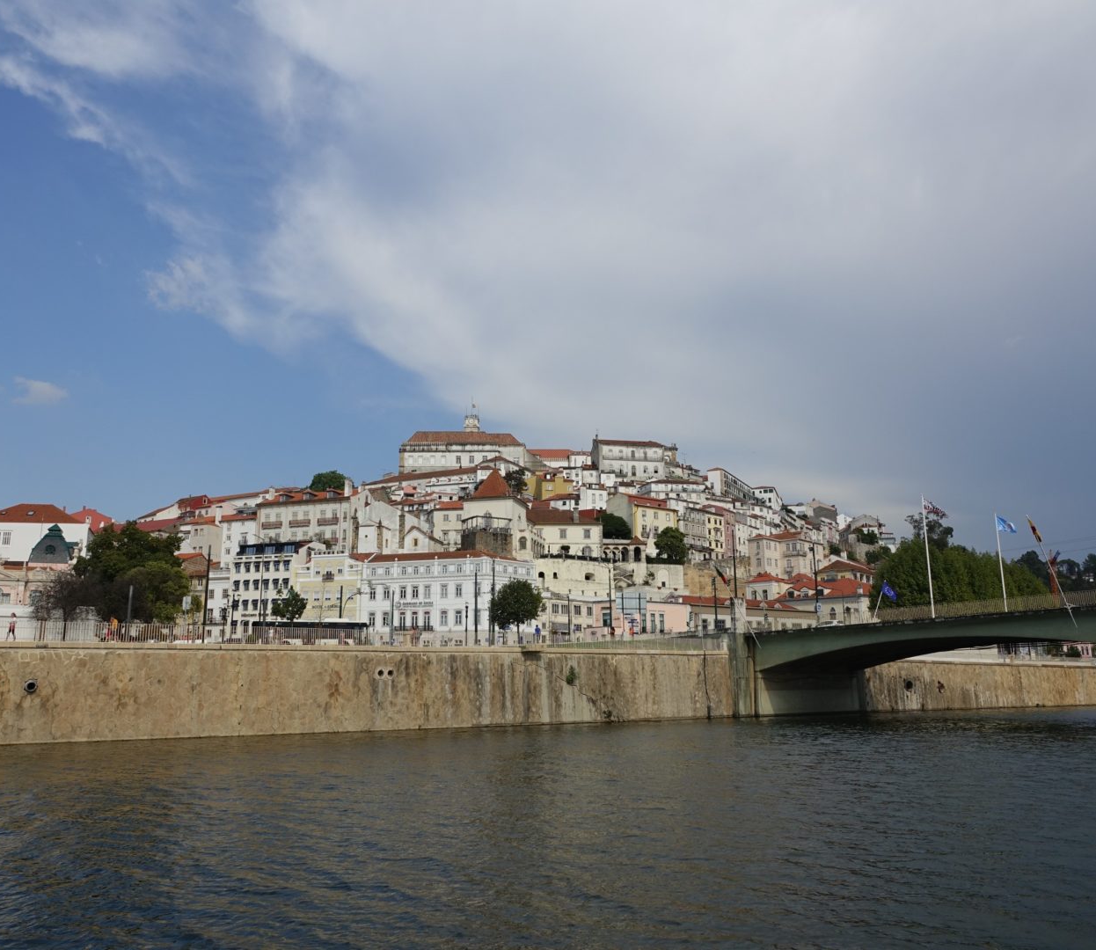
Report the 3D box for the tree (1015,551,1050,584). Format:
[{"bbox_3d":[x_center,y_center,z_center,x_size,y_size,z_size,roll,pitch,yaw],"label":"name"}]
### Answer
[{"bbox_3d":[214.356,41.857,420.000,15.500,16.500,15.000,-6,-13,26],"label":"tree"}]

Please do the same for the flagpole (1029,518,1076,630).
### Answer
[{"bbox_3d":[33.512,6.463,63.056,0.400,8.749,0.400,-25,10,17],"label":"flagpole"}]

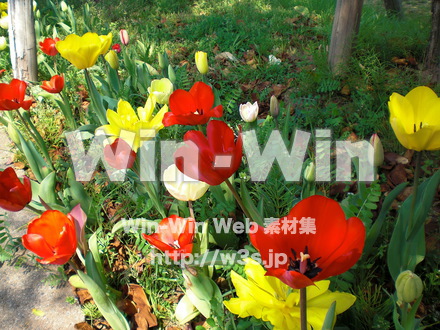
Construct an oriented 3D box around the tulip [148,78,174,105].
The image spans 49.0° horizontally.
[{"bbox_3d":[-0.145,-0.178,1.170,0.060,0.055,0.058,2,27,0],"label":"tulip"}]

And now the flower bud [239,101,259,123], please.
[{"bbox_3d":[0.070,-0.130,1.170,0.046,0.050,0.045,2,27,0],"label":"flower bud"}]

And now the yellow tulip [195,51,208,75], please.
[{"bbox_3d":[-0.047,-0.265,1.250,0.031,0.058,0.031,-7,28,-1],"label":"yellow tulip"}]

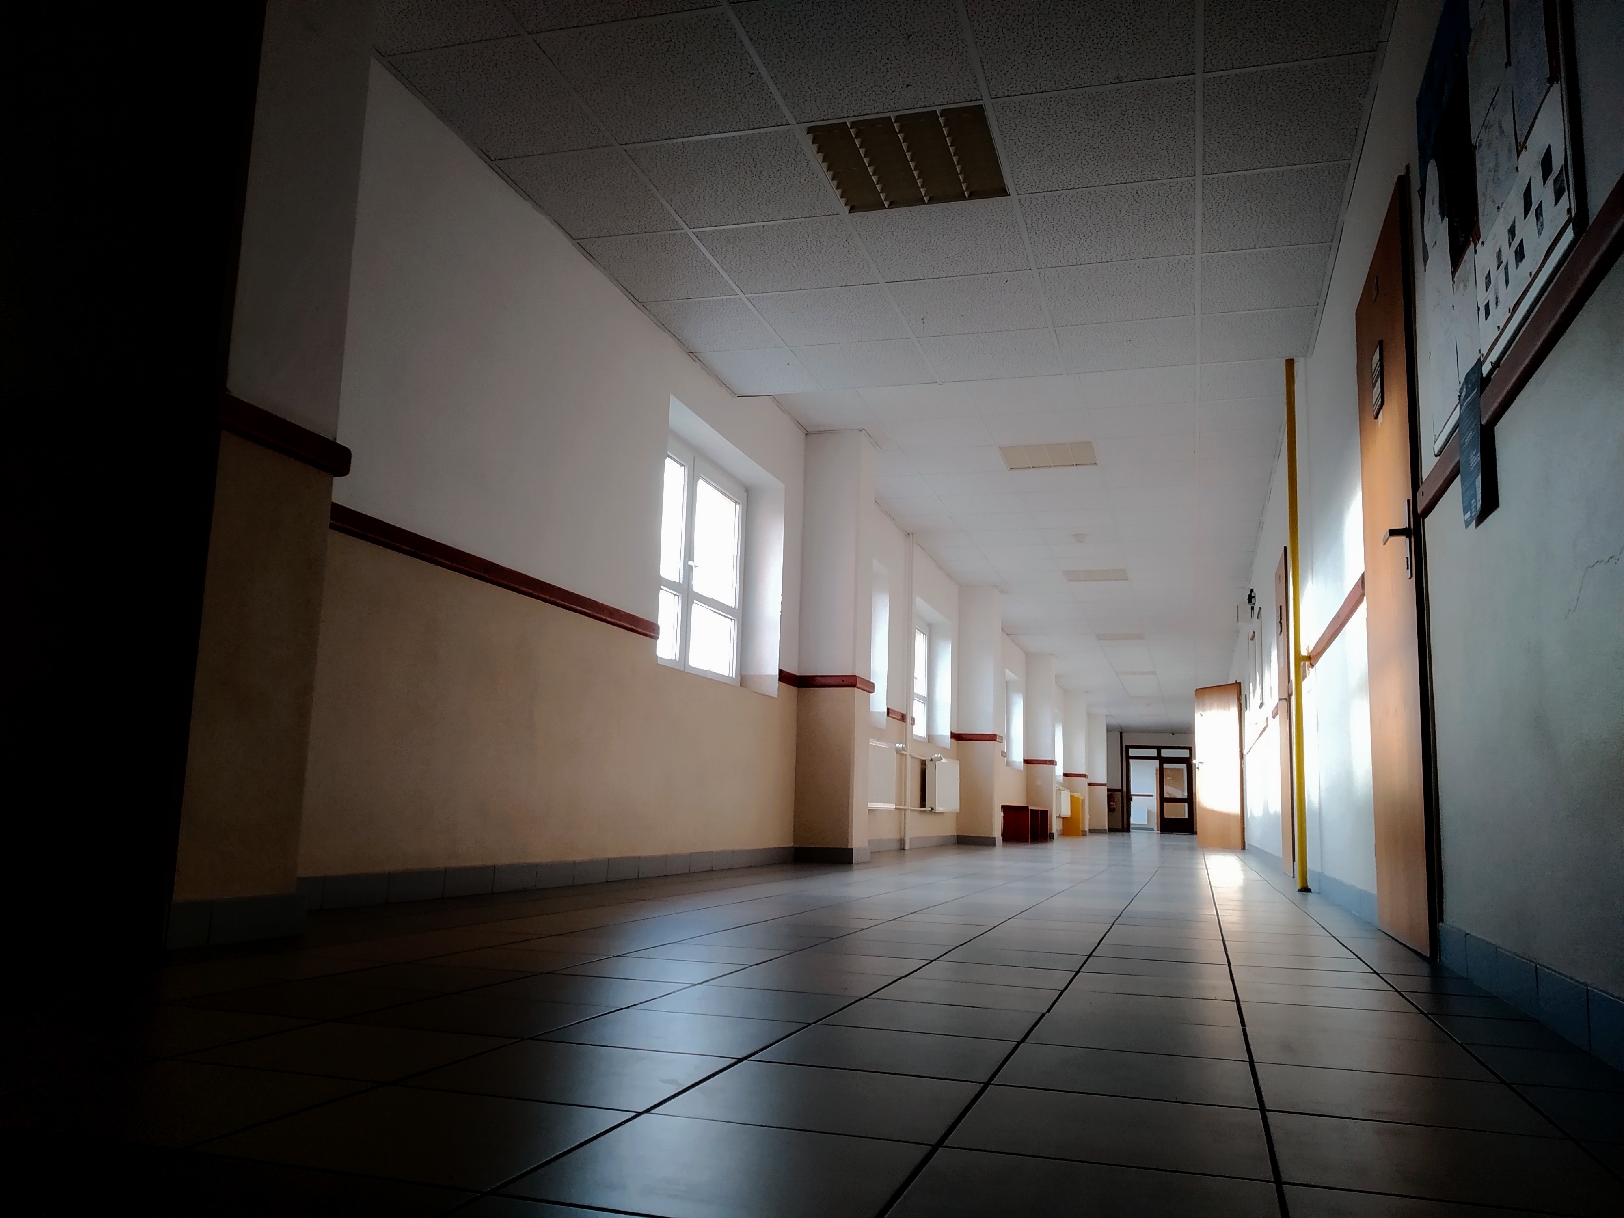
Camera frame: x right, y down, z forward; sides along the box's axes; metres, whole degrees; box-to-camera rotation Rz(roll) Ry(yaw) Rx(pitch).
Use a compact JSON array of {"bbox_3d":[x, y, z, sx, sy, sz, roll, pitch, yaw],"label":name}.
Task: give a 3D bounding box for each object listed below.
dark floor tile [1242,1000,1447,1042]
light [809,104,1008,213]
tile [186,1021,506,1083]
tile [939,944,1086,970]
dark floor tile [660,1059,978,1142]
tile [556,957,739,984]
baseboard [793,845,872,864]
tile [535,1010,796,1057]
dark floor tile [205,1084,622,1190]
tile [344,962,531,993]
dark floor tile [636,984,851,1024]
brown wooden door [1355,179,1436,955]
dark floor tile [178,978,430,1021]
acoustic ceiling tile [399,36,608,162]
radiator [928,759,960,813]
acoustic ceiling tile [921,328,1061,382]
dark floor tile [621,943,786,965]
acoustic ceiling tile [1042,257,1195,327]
[{"bbox_3d":[0.849,0.668,1.963,0.297,0.010,0.288,-1,-10,17],"label":"dark floor tile"},{"bbox_3d":[0.323,-1.500,4.009,0.600,0.080,0.600,-1,-10,17],"label":"light"},{"bbox_3d":[-0.558,0.544,1.498,0.298,0.010,0.295,-1,-10,17],"label":"tile"},{"bbox_3d":[0.441,0.766,2.651,0.293,0.010,0.285,-1,-10,17],"label":"tile"},{"bbox_3d":[0.017,0.534,1.321,0.298,0.010,0.295,-1,-10,17],"label":"dark floor tile"},{"bbox_3d":[-0.304,0.692,2.323,0.298,0.010,0.293,-1,-10,17],"label":"tile"},{"bbox_3d":[0.142,1.535,7.623,0.337,0.092,0.429,-1,-10,17],"label":"baseboard"},{"bbox_3d":[-0.185,0.589,1.686,0.298,0.010,0.295,-1,-10,17],"label":"tile"},{"bbox_3d":[-0.355,0.494,1.143,0.298,0.010,0.293,-1,-10,17],"label":"dark floor tile"},{"bbox_3d":[-0.678,0.650,2.139,0.298,0.010,0.293,-1,-10,17],"label":"tile"},{"bbox_3d":[-0.096,0.629,1.932,0.293,0.010,0.285,-1,-10,17],"label":"dark floor tile"},{"bbox_3d":[1.671,-0.064,3.490,0.050,1.980,0.900,-1,-10,17],"label":"brown wooden door"},{"bbox_3d":[-0.760,0.599,1.862,0.297,0.010,0.288,-1,-10,17],"label":"dark floor tile"},{"bbox_3d":[-0.960,-1.602,3.885,0.460,0.016,0.600,-1,-10,17],"label":"acoustic ceiling tile"},{"bbox_3d":[1.354,1.831,12.536,0.100,0.520,1.250,-1,-10,17],"label":"radiator"},{"bbox_3d":[0.889,-1.239,5.964,0.620,0.016,0.612,-1,-10,17],"label":"acoustic ceiling tile"},{"bbox_3d":[-0.216,0.739,2.592,0.297,0.010,0.288,-1,-10,17],"label":"dark floor tile"},{"bbox_3d":[1.251,-1.290,4.964,0.600,0.018,0.600,-1,-10,17],"label":"acoustic ceiling tile"}]

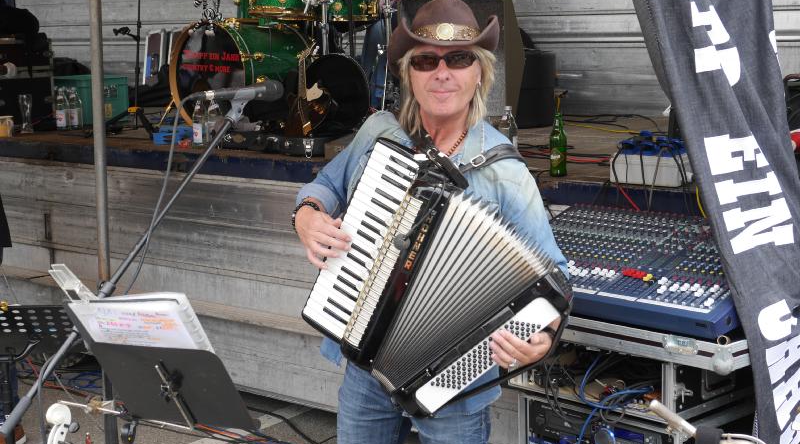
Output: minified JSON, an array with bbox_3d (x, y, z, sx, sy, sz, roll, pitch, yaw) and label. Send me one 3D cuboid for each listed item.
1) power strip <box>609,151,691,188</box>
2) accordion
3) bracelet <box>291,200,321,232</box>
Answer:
[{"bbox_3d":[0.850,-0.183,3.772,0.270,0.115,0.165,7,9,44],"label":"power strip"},{"bbox_3d":[0.073,0.089,2.610,0.590,0.680,0.370,1,7,5],"label":"accordion"},{"bbox_3d":[-0.197,-0.006,2.460,0.070,0.070,0.012,0,20,-25],"label":"bracelet"}]

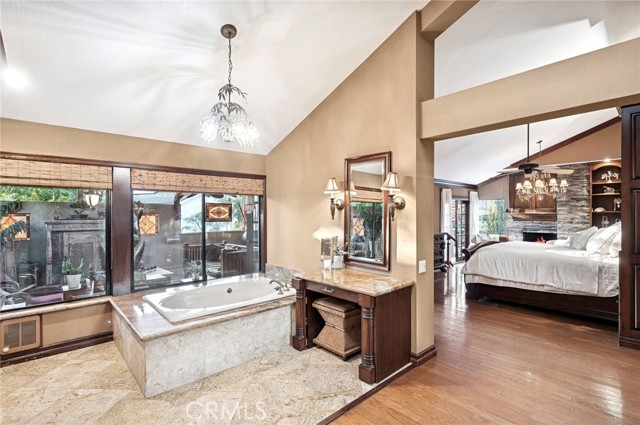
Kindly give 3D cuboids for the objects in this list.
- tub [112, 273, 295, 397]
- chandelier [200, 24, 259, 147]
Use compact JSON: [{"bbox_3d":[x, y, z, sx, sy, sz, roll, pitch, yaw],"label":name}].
[{"bbox_3d":[-1.110,1.206,3.567,2.059,0.489,1.464,0,0,-43],"label":"tub"},{"bbox_3d":[-0.784,-1.098,2.614,0.499,1.037,0.499,0,0,-43],"label":"chandelier"}]

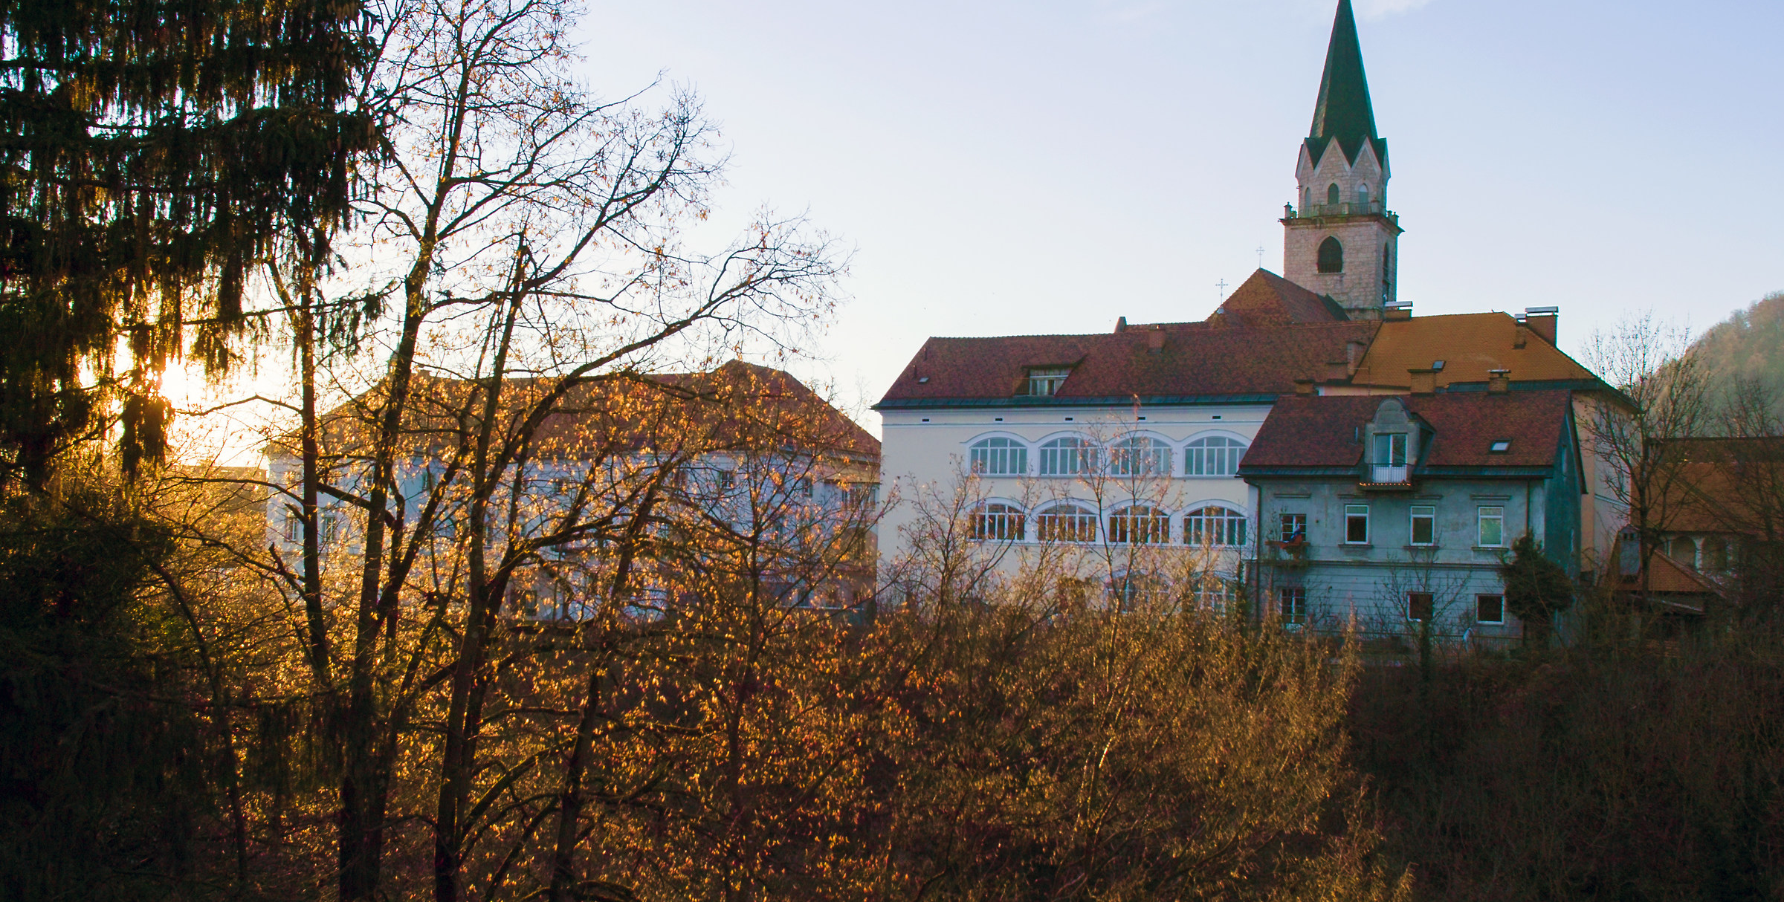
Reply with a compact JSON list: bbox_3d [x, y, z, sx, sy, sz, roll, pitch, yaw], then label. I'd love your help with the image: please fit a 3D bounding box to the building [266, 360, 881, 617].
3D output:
[{"bbox_3d":[-22.630,2.940,139.540,44.800,17.600,18.500,0,-4,32],"label":"building"}]

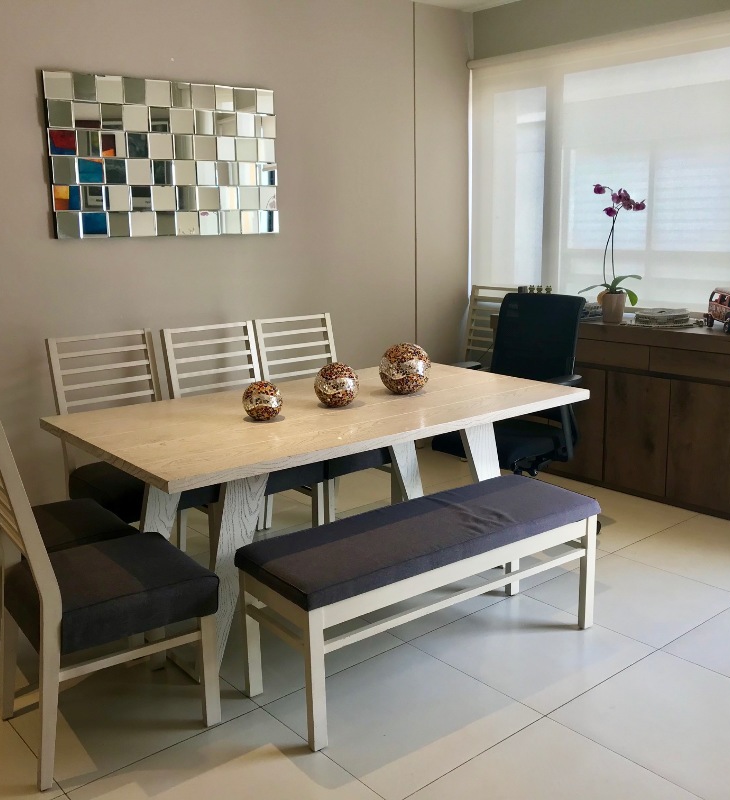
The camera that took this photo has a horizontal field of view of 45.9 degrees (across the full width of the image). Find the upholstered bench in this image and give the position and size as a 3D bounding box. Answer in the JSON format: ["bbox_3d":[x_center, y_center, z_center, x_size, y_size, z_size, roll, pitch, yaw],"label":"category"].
[{"bbox_3d":[0.212,0.628,2.845,1.215,0.475,0.410,-10,15,-35],"label":"upholstered bench"}]

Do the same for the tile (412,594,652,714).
[{"bbox_3d":[0.570,0.845,2.944,0.600,0.012,0.600,-11,15,-39],"label":"tile"}]

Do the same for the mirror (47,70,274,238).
[{"bbox_3d":[-0.925,-1.162,4.169,1.205,0.730,0.050,-11,15,-39],"label":"mirror"}]

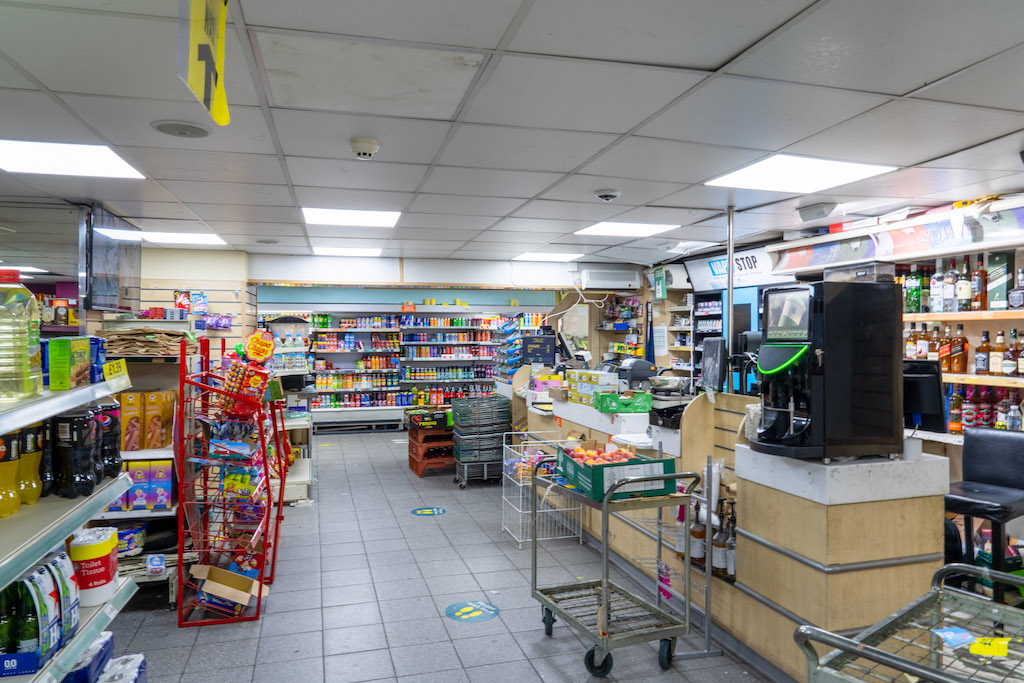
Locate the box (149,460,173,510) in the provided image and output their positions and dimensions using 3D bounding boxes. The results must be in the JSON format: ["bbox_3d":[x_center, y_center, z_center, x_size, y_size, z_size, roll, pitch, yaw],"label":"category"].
[{"bbox_3d":[-1.948,0.792,3.823,0.108,0.263,0.110,0,1,-15],"label":"box"}]

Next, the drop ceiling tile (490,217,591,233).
[{"bbox_3d":[0.203,-0.768,4.500,0.595,0.025,0.595,0,1,-14],"label":"drop ceiling tile"}]

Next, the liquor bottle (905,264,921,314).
[{"bbox_3d":[2.363,-0.307,4.020,0.075,0.292,0.085,0,0,-37],"label":"liquor bottle"}]

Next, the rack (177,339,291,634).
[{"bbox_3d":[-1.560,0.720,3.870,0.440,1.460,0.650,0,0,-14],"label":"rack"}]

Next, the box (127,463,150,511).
[{"bbox_3d":[-2.053,0.793,3.793,0.108,0.265,0.110,0,1,-15],"label":"box"}]

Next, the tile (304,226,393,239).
[{"bbox_3d":[-1.132,-0.773,4.770,0.600,0.020,0.600,0,1,-14],"label":"tile"}]

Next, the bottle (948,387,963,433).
[{"bbox_3d":[2.484,0.375,3.820,0.077,0.295,0.077,0,0,-37],"label":"bottle"}]

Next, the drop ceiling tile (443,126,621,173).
[{"bbox_3d":[0.036,-0.733,2.595,0.600,0.020,0.600,0,1,-14],"label":"drop ceiling tile"}]

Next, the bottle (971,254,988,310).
[{"bbox_3d":[2.606,-0.331,3.800,0.077,0.312,0.077,0,1,-33],"label":"bottle"}]

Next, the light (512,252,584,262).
[{"bbox_3d":[0.341,-0.811,6.470,0.600,0.030,0.600,0,1,-14],"label":"light"}]

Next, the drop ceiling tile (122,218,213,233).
[{"bbox_3d":[-2.304,-0.770,4.518,0.600,0.020,0.600,0,0,-14],"label":"drop ceiling tile"}]

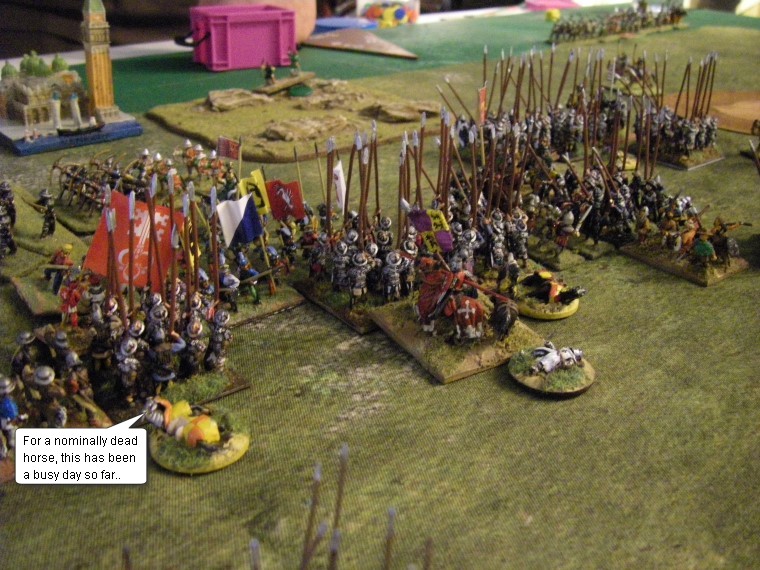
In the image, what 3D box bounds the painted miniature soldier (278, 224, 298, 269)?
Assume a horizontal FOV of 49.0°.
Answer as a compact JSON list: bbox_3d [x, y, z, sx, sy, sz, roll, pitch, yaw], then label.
[{"bbox_3d":[-0.035,-0.015,0.319,0.008,0.017,0.008,-18,31,-33],"label":"painted miniature soldier"}]

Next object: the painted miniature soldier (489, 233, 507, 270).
[{"bbox_3d":[0.043,-0.014,0.307,0.006,0.016,0.006,-14,33,-28],"label":"painted miniature soldier"}]

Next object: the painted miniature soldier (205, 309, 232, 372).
[{"bbox_3d":[-0.049,0.017,0.251,0.009,0.021,0.008,-15,30,-28],"label":"painted miniature soldier"}]

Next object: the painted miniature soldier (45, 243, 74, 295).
[{"bbox_3d":[-0.107,-0.005,0.278,0.009,0.016,0.007,0,28,-4],"label":"painted miniature soldier"}]

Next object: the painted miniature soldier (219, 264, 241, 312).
[{"bbox_3d":[-0.049,0.001,0.272,0.008,0.014,0.006,-16,33,-30],"label":"painted miniature soldier"}]

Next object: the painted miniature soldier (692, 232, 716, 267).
[{"bbox_3d":[0.125,-0.014,0.321,0.009,0.014,0.009,-18,31,-33],"label":"painted miniature soldier"}]

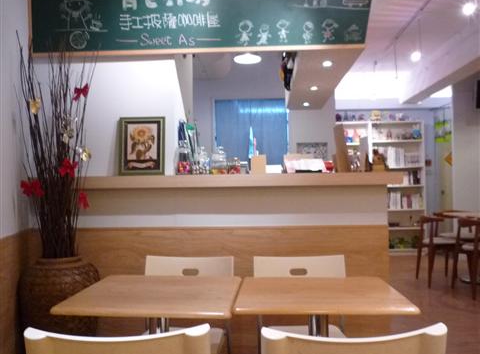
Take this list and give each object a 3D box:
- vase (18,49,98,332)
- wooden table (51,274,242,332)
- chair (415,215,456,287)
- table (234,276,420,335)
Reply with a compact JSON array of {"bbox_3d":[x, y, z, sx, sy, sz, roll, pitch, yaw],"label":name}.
[{"bbox_3d":[-0.959,0.256,2.431,0.410,1.924,0.410,-1,-1,3],"label":"vase"},{"bbox_3d":[-0.299,0.802,1.751,0.600,0.735,0.580,-1,-1,3],"label":"wooden table"},{"bbox_3d":[2.292,0.833,5.256,0.470,0.750,0.530,-1,-1,-1],"label":"chair"},{"bbox_3d":[0.295,0.794,1.720,0.600,0.735,0.580,-1,-1,3],"label":"table"}]

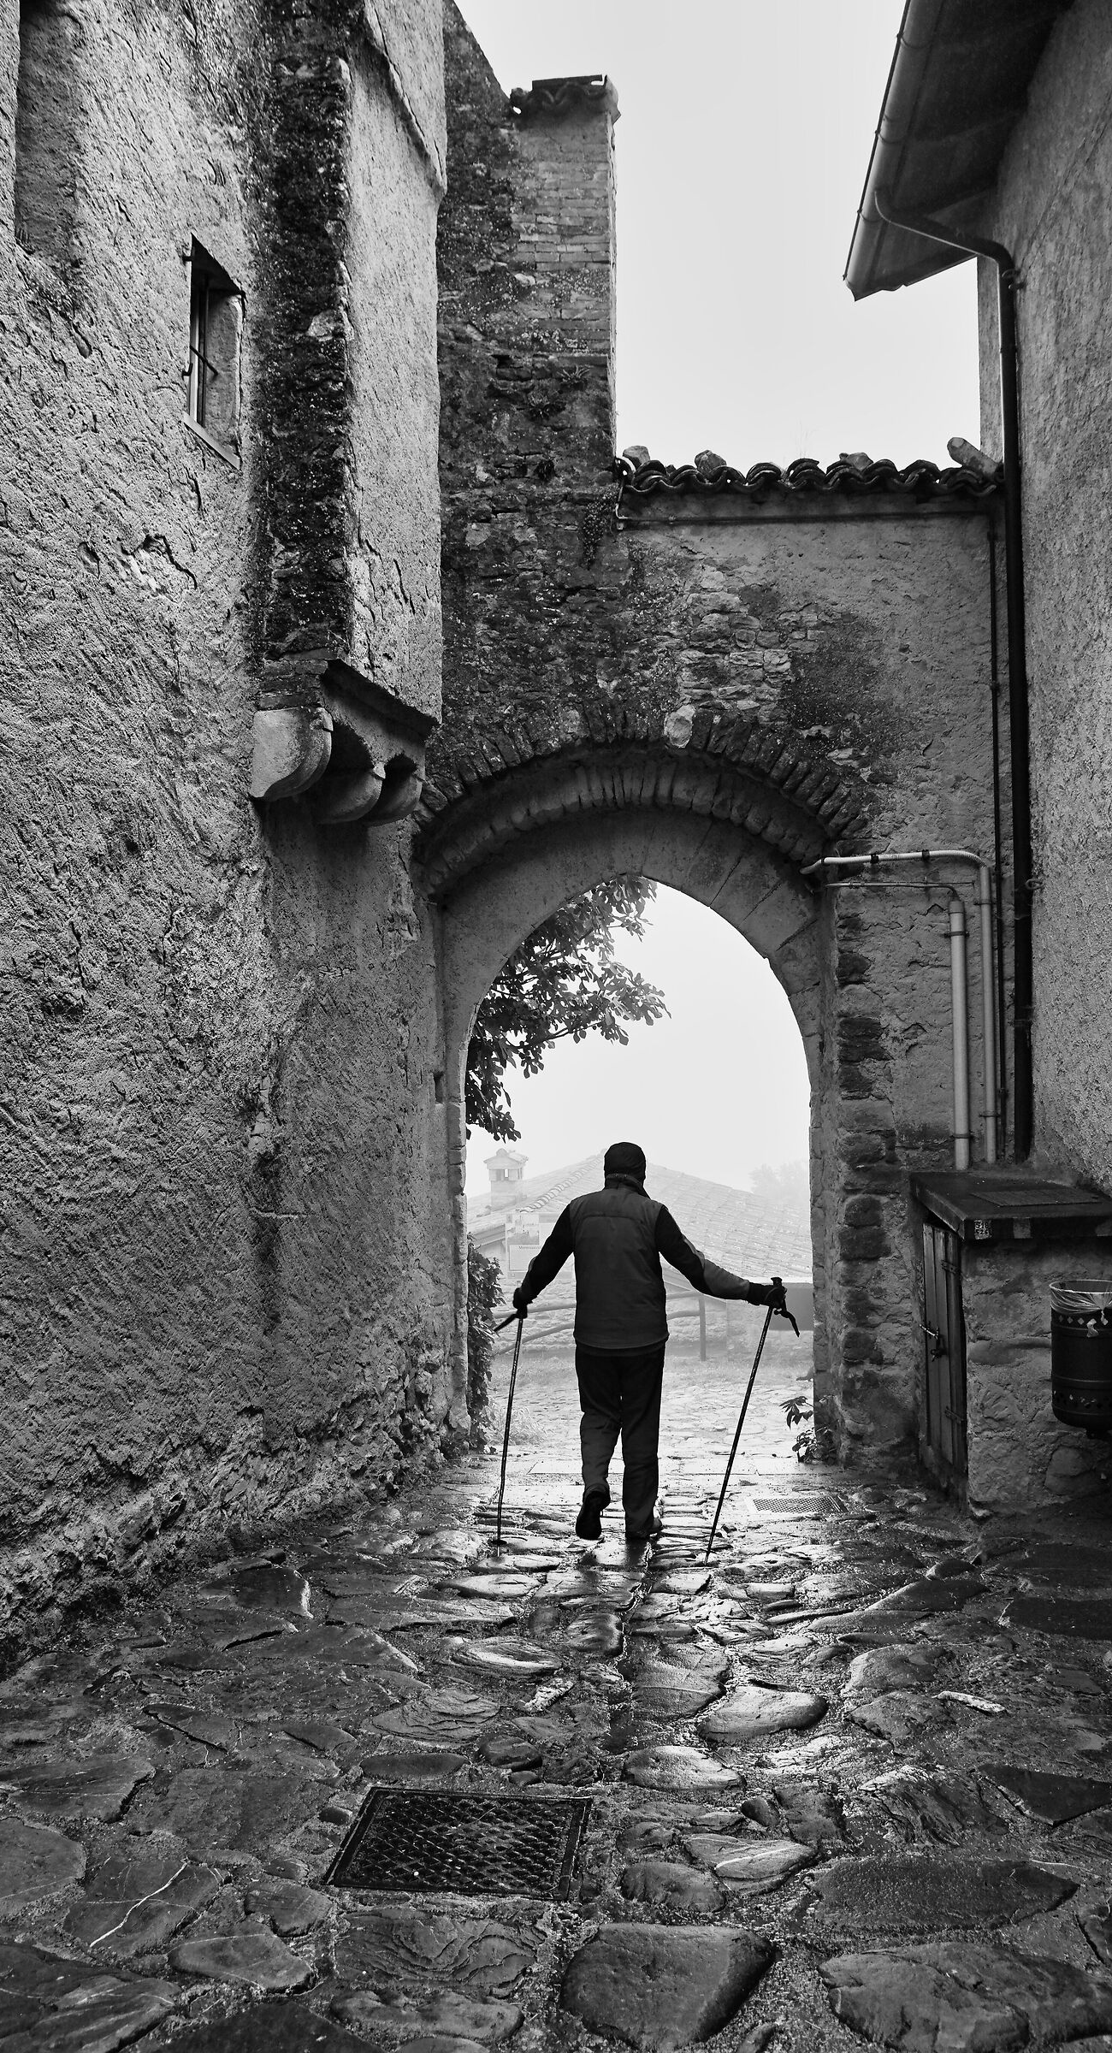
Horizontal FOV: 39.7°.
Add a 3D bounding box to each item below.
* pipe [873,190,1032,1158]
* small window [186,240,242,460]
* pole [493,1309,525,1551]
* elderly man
[{"bbox_3d":[2.200,-2.030,8.519,0.780,5.500,0.140,0,-5,3],"label":"pipe"},{"bbox_3d":[-1.513,-2.875,6.612,0.150,0.800,0.450,-1,-5,16],"label":"small window"},{"bbox_3d":[-0.192,1.667,6.524,0.070,1.075,0.080,5,-20,0],"label":"pole"},{"bbox_3d":[0.417,1.350,6.708,1.170,1.700,0.600,0,-5,2],"label":"elderly man"}]

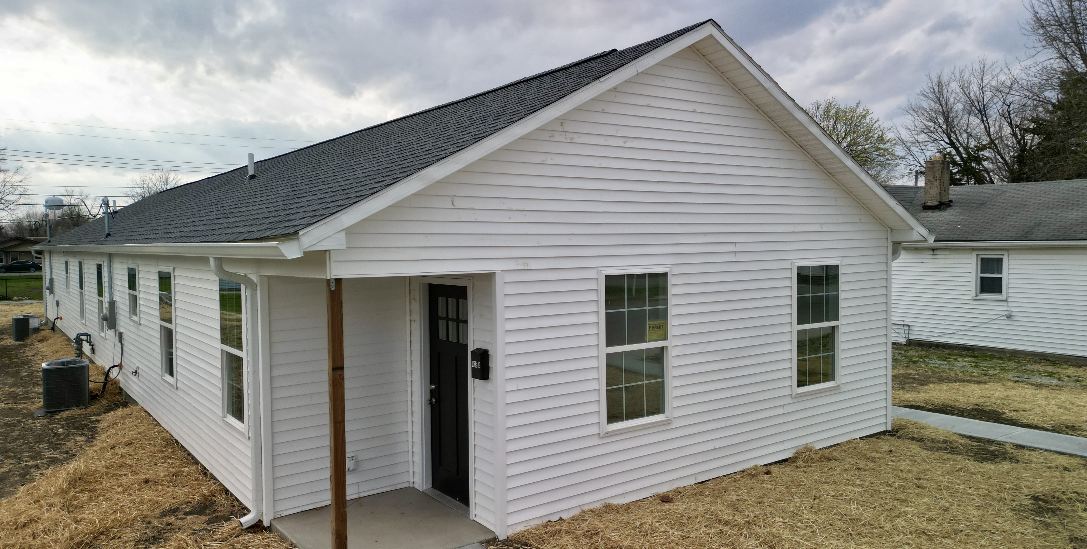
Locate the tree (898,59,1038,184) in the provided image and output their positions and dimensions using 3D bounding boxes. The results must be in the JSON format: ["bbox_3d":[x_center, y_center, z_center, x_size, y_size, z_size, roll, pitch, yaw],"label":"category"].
[{"bbox_3d":[22.594,-5.360,40.242,6.800,12.142,6.800,1,3,29],"label":"tree"}]

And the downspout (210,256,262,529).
[{"bbox_3d":[-2.702,1.023,6.631,0.370,2.420,0.090,-2,3,-36],"label":"downspout"}]

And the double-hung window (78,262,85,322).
[{"bbox_3d":[-11.061,0.438,18.062,0.090,1.530,0.940,-2,3,-36],"label":"double-hung window"}]

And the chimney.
[{"bbox_3d":[10.497,-2.446,20.100,0.500,1.380,0.450,-2,3,-36],"label":"chimney"}]

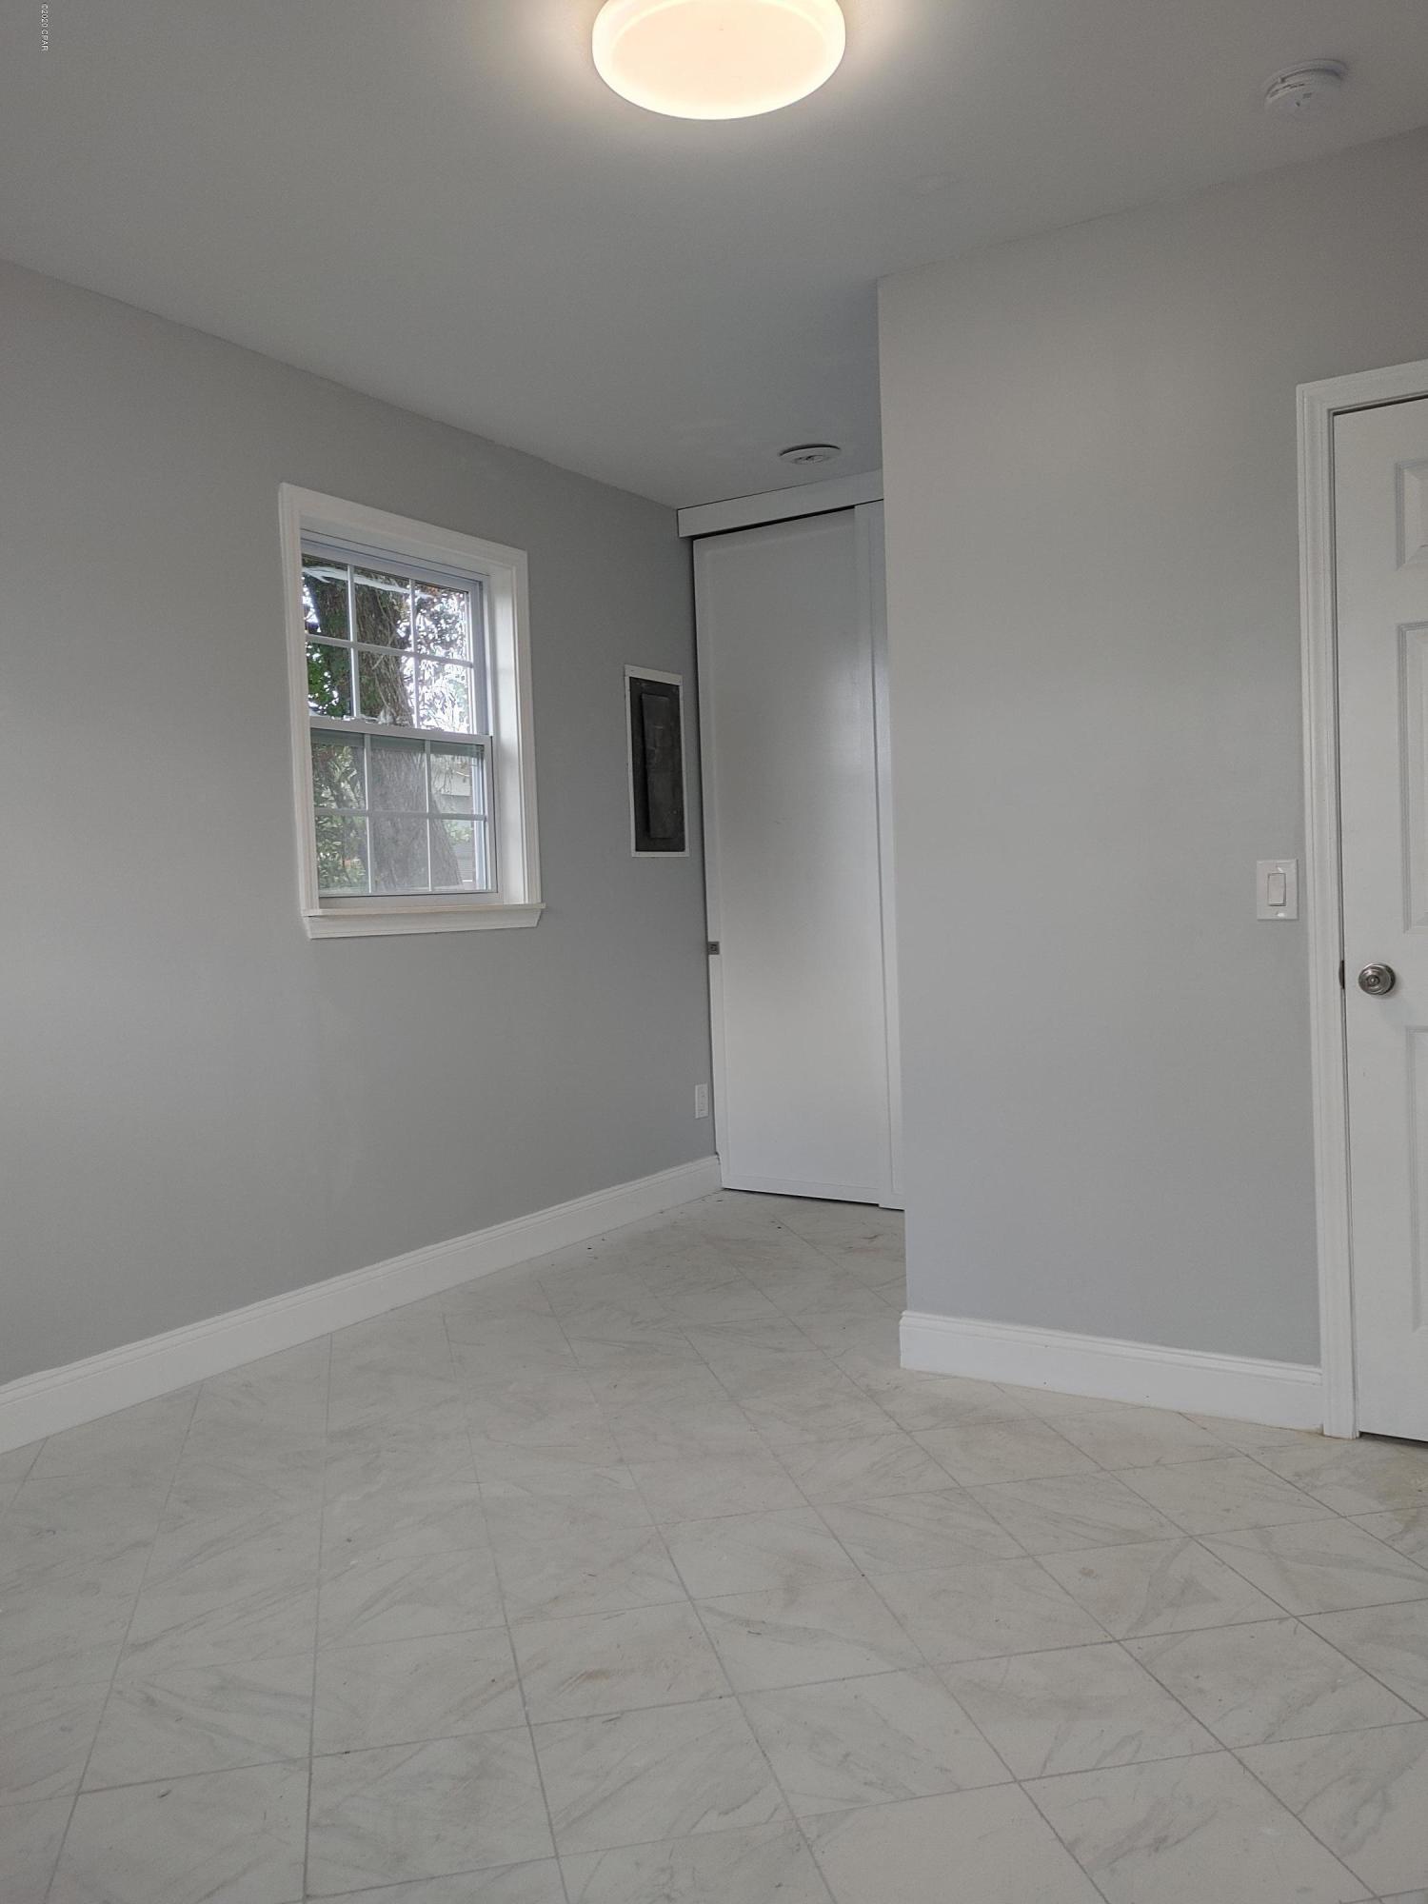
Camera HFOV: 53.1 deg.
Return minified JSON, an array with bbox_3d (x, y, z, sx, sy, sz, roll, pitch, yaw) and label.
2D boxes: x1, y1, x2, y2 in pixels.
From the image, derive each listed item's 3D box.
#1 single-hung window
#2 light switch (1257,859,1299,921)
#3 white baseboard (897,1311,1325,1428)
[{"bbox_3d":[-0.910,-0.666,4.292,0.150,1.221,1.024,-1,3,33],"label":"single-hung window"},{"bbox_3d":[1.165,-0.127,2.958,0.078,0.123,0.012,-1,3,33],"label":"light switch"},{"bbox_3d":[0.858,0.934,3.218,0.954,0.139,0.017,-1,3,33],"label":"white baseboard"}]

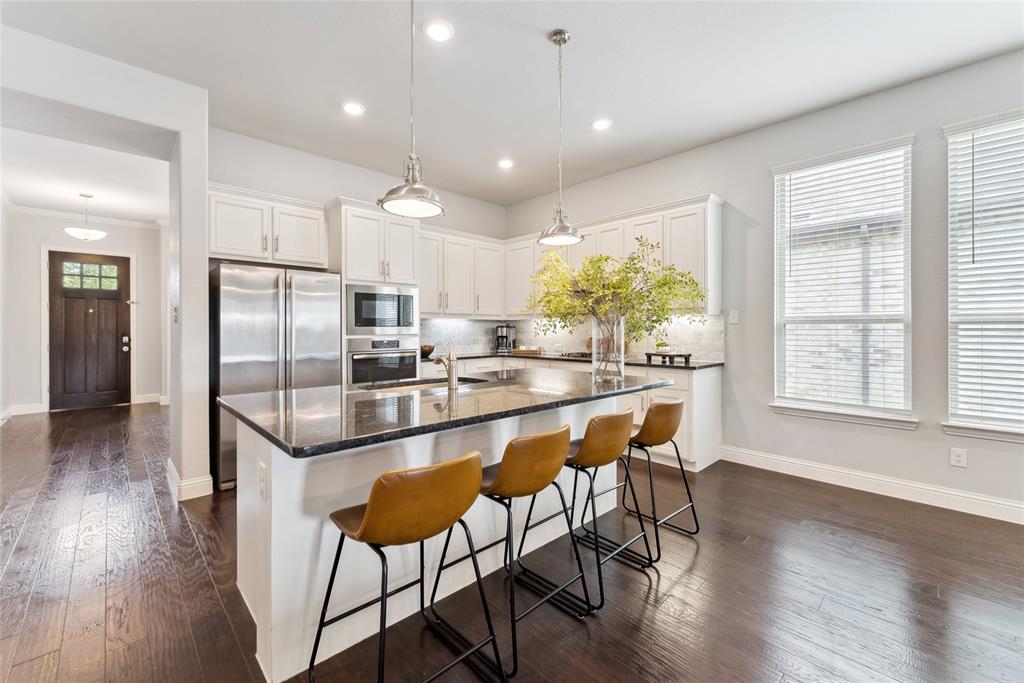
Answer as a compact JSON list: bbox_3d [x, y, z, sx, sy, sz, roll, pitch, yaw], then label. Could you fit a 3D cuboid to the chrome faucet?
[{"bbox_3d":[-0.380,0.132,2.241,0.055,0.262,0.205,-1,2,-44],"label":"chrome faucet"}]

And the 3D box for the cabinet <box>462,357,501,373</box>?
[{"bbox_3d":[-0.561,0.640,5.133,0.567,0.889,0.606,-1,2,-42],"label":"cabinet"}]

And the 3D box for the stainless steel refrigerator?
[{"bbox_3d":[-2.098,0.254,3.568,0.890,1.740,0.700,-1,2,-42],"label":"stainless steel refrigerator"}]

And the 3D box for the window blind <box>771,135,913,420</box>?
[{"bbox_3d":[2.628,-0.443,3.213,0.061,2.010,0.840,-1,2,-44],"label":"window blind"}]

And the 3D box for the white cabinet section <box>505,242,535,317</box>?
[{"bbox_3d":[0.207,-0.801,5.334,0.335,0.935,0.530,-1,2,-45],"label":"white cabinet section"}]

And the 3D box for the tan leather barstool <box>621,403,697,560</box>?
[{"bbox_3d":[0.782,0.756,2.448,0.505,0.833,0.480,1,2,44],"label":"tan leather barstool"}]

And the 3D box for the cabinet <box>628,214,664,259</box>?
[{"bbox_3d":[1.464,-0.789,4.141,0.399,1.030,0.335,1,2,45],"label":"cabinet"}]

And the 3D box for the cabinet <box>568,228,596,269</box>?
[{"bbox_3d":[0.922,-0.976,4.675,0.383,0.670,0.335,1,2,45],"label":"cabinet"}]

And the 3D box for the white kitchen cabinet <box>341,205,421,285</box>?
[{"bbox_3d":[-1.482,-0.928,4.194,0.817,0.755,0.615,-1,2,-42],"label":"white kitchen cabinet"}]

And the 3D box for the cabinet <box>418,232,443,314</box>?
[{"bbox_3d":[-1.128,-0.804,4.832,0.496,0.980,0.333,-1,2,-42],"label":"cabinet"}]

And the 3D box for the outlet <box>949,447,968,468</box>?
[{"bbox_3d":[3.081,0.799,2.745,0.012,0.126,0.079,-1,2,-44],"label":"outlet"}]

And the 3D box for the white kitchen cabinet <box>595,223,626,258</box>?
[{"bbox_3d":[1.199,-0.942,4.430,0.333,0.657,0.375,-1,2,-44],"label":"white kitchen cabinet"}]

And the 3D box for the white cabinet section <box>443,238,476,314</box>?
[{"bbox_3d":[-0.746,-0.791,4.998,0.473,0.915,0.332,-1,2,-45],"label":"white cabinet section"}]

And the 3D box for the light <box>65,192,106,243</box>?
[{"bbox_3d":[-5.812,-1.692,5.434,0.404,0.677,0.404,-1,2,-44],"label":"light"}]

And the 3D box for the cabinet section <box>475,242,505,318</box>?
[{"bbox_3d":[-0.404,-0.801,5.336,0.490,0.920,0.332,-1,2,-45],"label":"cabinet section"}]

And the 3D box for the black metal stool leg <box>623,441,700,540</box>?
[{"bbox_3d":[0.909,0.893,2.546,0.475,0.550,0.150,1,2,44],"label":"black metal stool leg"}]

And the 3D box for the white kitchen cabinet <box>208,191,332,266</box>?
[{"bbox_3d":[-2.256,-1.002,3.727,0.958,0.577,0.310,-1,2,-42],"label":"white kitchen cabinet"}]

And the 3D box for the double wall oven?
[{"bbox_3d":[-1.459,0.040,4.170,0.735,1.190,0.600,-1,2,-42],"label":"double wall oven"}]

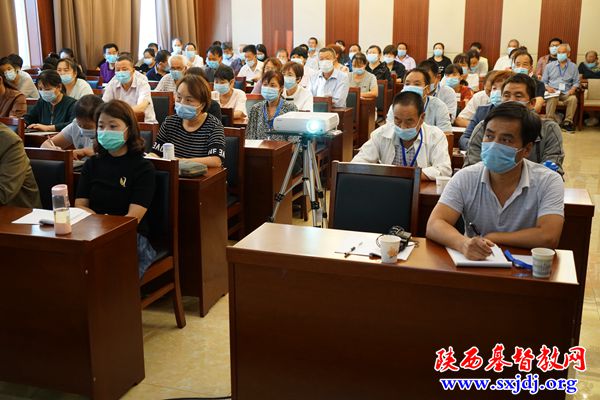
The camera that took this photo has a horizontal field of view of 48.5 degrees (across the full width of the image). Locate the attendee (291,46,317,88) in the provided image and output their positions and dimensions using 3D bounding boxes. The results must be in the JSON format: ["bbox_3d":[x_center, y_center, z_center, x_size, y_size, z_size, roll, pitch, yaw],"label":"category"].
[{"bbox_3d":[0.016,-1.169,8.081,0.550,1.320,0.720,5,15,17],"label":"attendee"}]

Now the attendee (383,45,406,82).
[{"bbox_3d":[1.363,-1.578,9.703,0.550,1.310,0.720,5,15,17],"label":"attendee"}]

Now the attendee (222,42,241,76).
[{"bbox_3d":[-1.026,-1.556,9.639,0.500,1.300,0.750,4,15,15],"label":"attendee"}]

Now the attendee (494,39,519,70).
[{"bbox_3d":[3.288,-1.786,10.510,0.520,1.320,0.780,5,15,19],"label":"attendee"}]

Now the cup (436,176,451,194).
[{"bbox_3d":[0.706,-0.074,3.262,0.074,0.085,0.074,5,15,17],"label":"cup"}]

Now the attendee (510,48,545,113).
[{"bbox_3d":[2.161,-0.747,6.433,0.520,1.313,0.780,5,15,17],"label":"attendee"}]

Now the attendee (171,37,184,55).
[{"bbox_3d":[-2.090,-2.066,11.383,0.480,1.358,0.750,5,15,17],"label":"attendee"}]

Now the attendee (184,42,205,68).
[{"bbox_3d":[-1.694,-1.803,10.509,0.480,1.288,0.750,5,15,17],"label":"attendee"}]

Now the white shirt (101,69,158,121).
[{"bbox_3d":[-1.595,-0.889,6.277,0.470,0.580,0.350,4,15,16],"label":"white shirt"}]

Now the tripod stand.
[{"bbox_3d":[0.034,0.075,3.938,0.520,0.943,0.520,5,15,17],"label":"tripod stand"}]

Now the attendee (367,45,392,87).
[{"bbox_3d":[1.023,-1.352,8.789,0.550,1.330,0.720,5,15,17],"label":"attendee"}]

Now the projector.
[{"bbox_3d":[0.037,-0.436,3.807,0.312,0.090,0.250,5,15,17],"label":"projector"}]

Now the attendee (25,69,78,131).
[{"bbox_3d":[-1.993,-0.439,5.424,0.580,1.210,0.720,5,15,17],"label":"attendee"}]

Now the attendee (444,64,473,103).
[{"bbox_3d":[1.580,-0.731,6.658,0.550,1.190,0.720,6,16,22],"label":"attendee"}]

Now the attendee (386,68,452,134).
[{"bbox_3d":[0.838,-0.291,4.762,0.520,1.251,0.780,5,15,17],"label":"attendee"}]

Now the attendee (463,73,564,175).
[{"bbox_3d":[1.153,-0.027,3.693,0.540,1.300,0.760,5,15,17],"label":"attendee"}]

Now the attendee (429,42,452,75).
[{"bbox_3d":[2.277,-1.896,10.996,0.480,1.290,0.780,4,15,15],"label":"attendee"}]

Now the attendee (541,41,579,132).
[{"bbox_3d":[3.933,-1.684,10.141,0.580,1.320,0.800,5,15,17],"label":"attendee"}]

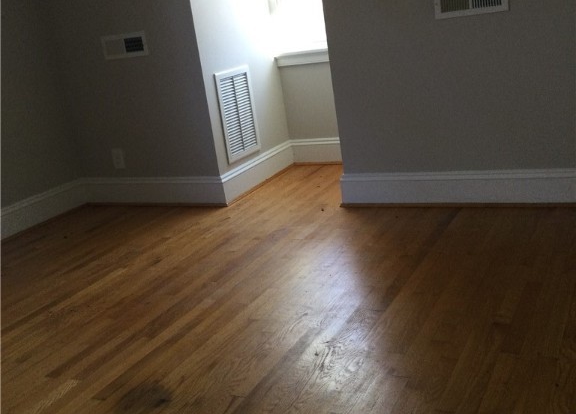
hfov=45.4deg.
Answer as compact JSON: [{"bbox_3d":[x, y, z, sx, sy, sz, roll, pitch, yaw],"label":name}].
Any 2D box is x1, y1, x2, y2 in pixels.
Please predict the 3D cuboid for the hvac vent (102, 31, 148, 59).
[{"bbox_3d":[-1.010,-0.997,4.267,0.338,0.143,0.020,0,18,27],"label":"hvac vent"}]

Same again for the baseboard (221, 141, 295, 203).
[{"bbox_3d":[-0.178,-0.252,4.670,0.025,0.187,0.967,0,18,27],"label":"baseboard"}]

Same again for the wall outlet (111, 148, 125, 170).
[{"bbox_3d":[-1.126,-0.321,4.579,0.079,0.127,0.012,0,18,27],"label":"wall outlet"}]

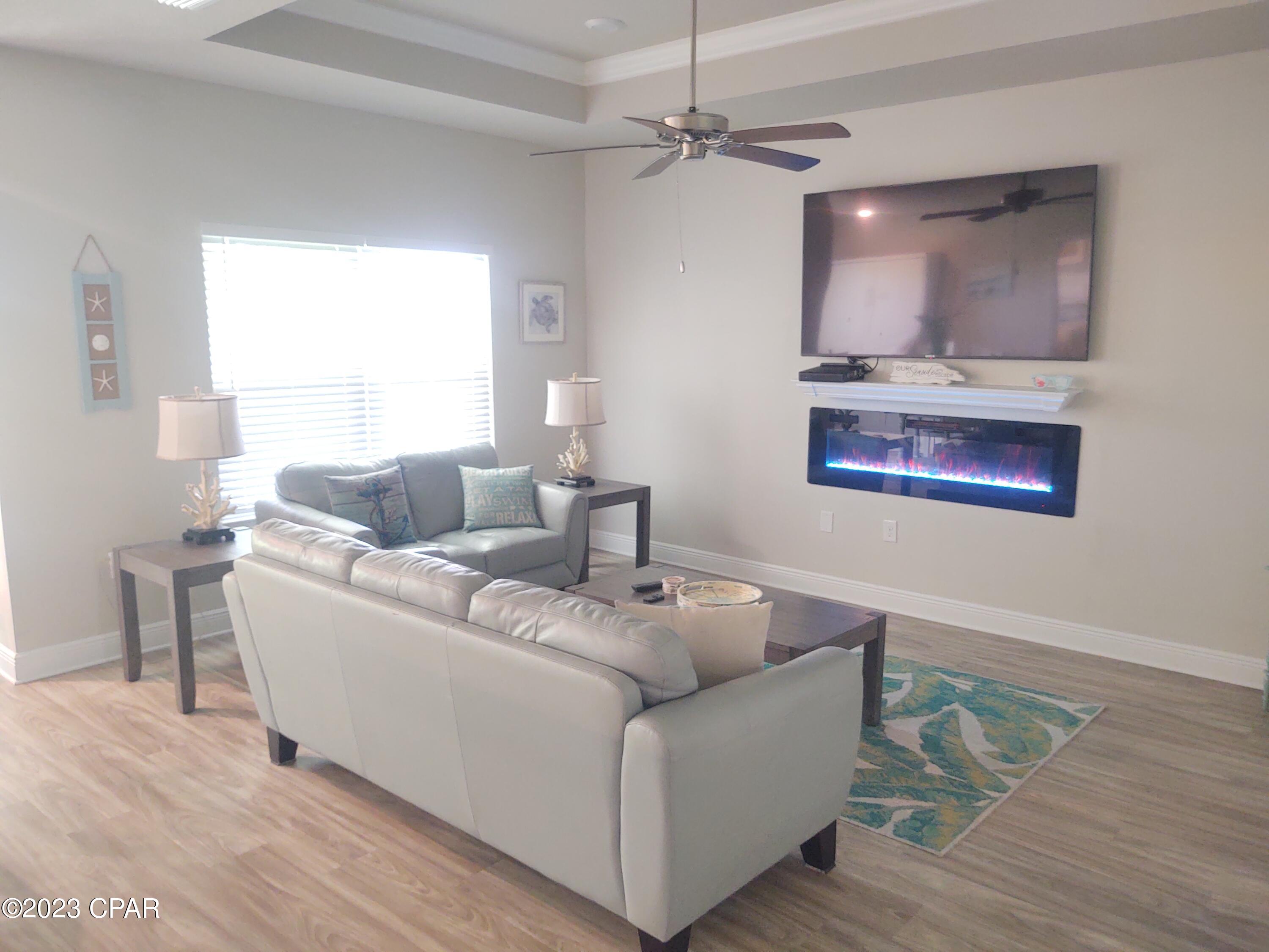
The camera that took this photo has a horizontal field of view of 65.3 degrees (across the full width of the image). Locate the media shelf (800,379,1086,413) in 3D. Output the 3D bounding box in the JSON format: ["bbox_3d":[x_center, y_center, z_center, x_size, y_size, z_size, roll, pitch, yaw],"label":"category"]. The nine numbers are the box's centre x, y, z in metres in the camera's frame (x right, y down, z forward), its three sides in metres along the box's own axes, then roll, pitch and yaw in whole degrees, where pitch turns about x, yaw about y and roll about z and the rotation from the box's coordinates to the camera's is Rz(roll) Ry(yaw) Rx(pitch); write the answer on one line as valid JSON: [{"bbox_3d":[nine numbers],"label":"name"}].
[{"bbox_3d":[1.534,-0.428,5.239,1.535,0.100,0.190,8,12,41],"label":"media shelf"}]

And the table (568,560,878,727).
[{"bbox_3d":[0.352,0.753,4.182,1.218,0.461,0.602,8,12,41],"label":"table"}]

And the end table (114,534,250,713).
[{"bbox_3d":[-1.899,0.619,4.500,0.600,0.610,0.620,8,12,41],"label":"end table"}]

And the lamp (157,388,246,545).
[{"bbox_3d":[-1.965,-0.048,4.516,0.390,0.704,0.400,8,12,41],"label":"lamp"}]

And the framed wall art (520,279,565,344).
[{"bbox_3d":[-0.614,-1.082,6.596,0.030,0.402,0.402,8,12,41],"label":"framed wall art"}]

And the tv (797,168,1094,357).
[{"bbox_3d":[1.574,-1.067,5.165,1.570,0.903,0.065,8,12,41],"label":"tv"}]

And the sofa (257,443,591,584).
[{"bbox_3d":[-1.134,0.335,5.456,0.930,0.890,1.590,8,12,41],"label":"sofa"}]

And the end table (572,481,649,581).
[{"bbox_3d":[-0.329,0.369,6.180,0.600,0.610,0.617,8,12,41],"label":"end table"}]

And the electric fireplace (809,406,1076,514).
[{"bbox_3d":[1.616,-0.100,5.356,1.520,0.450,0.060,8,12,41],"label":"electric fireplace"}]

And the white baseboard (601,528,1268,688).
[{"bbox_3d":[1.240,0.673,5.790,4.220,0.140,0.016,8,12,41],"label":"white baseboard"}]

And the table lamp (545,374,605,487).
[{"bbox_3d":[-0.377,-0.294,6.196,0.380,0.697,0.390,0,9,0],"label":"table lamp"}]

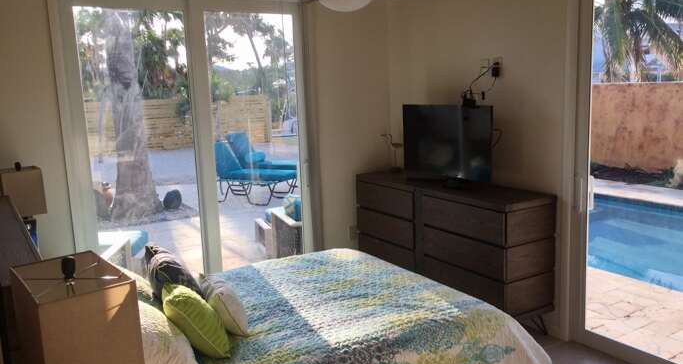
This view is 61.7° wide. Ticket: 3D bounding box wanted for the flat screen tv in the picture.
[{"bbox_3d":[0.801,-0.291,4.384,0.090,0.560,0.830,-10,12,-43],"label":"flat screen tv"}]

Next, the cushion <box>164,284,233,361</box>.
[{"bbox_3d":[-0.571,0.529,2.270,0.160,0.380,0.360,-43,18,-9],"label":"cushion"}]

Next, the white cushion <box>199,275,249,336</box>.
[{"bbox_3d":[-0.518,0.524,2.487,0.130,0.280,0.330,-35,21,-19],"label":"white cushion"}]

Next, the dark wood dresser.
[{"bbox_3d":[0.781,0.453,4.500,0.445,0.880,1.836,-7,10,-30],"label":"dark wood dresser"}]

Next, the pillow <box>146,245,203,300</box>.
[{"bbox_3d":[-0.746,0.472,2.685,0.170,0.400,0.420,-44,21,-12],"label":"pillow"}]

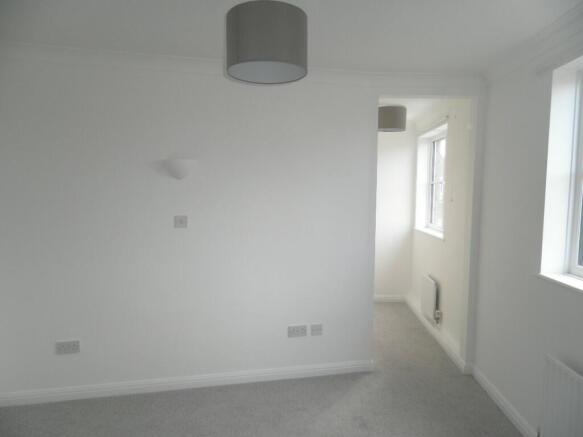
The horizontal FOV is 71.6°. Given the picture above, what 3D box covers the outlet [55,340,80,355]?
[{"bbox_3d":[-1.495,0.867,2.701,0.147,0.087,0.012,-1,5,-12],"label":"outlet"}]

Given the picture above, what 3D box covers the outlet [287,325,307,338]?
[{"bbox_3d":[0.047,0.851,3.026,0.147,0.087,0.012,-1,5,-12],"label":"outlet"}]

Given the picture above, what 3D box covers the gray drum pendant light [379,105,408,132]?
[{"bbox_3d":[0.945,-0.946,3.868,0.305,0.203,0.305,0,5,0],"label":"gray drum pendant light"}]

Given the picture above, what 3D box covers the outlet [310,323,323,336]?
[{"bbox_3d":[0.192,0.850,3.057,0.087,0.087,0.012,-1,5,-12],"label":"outlet"}]

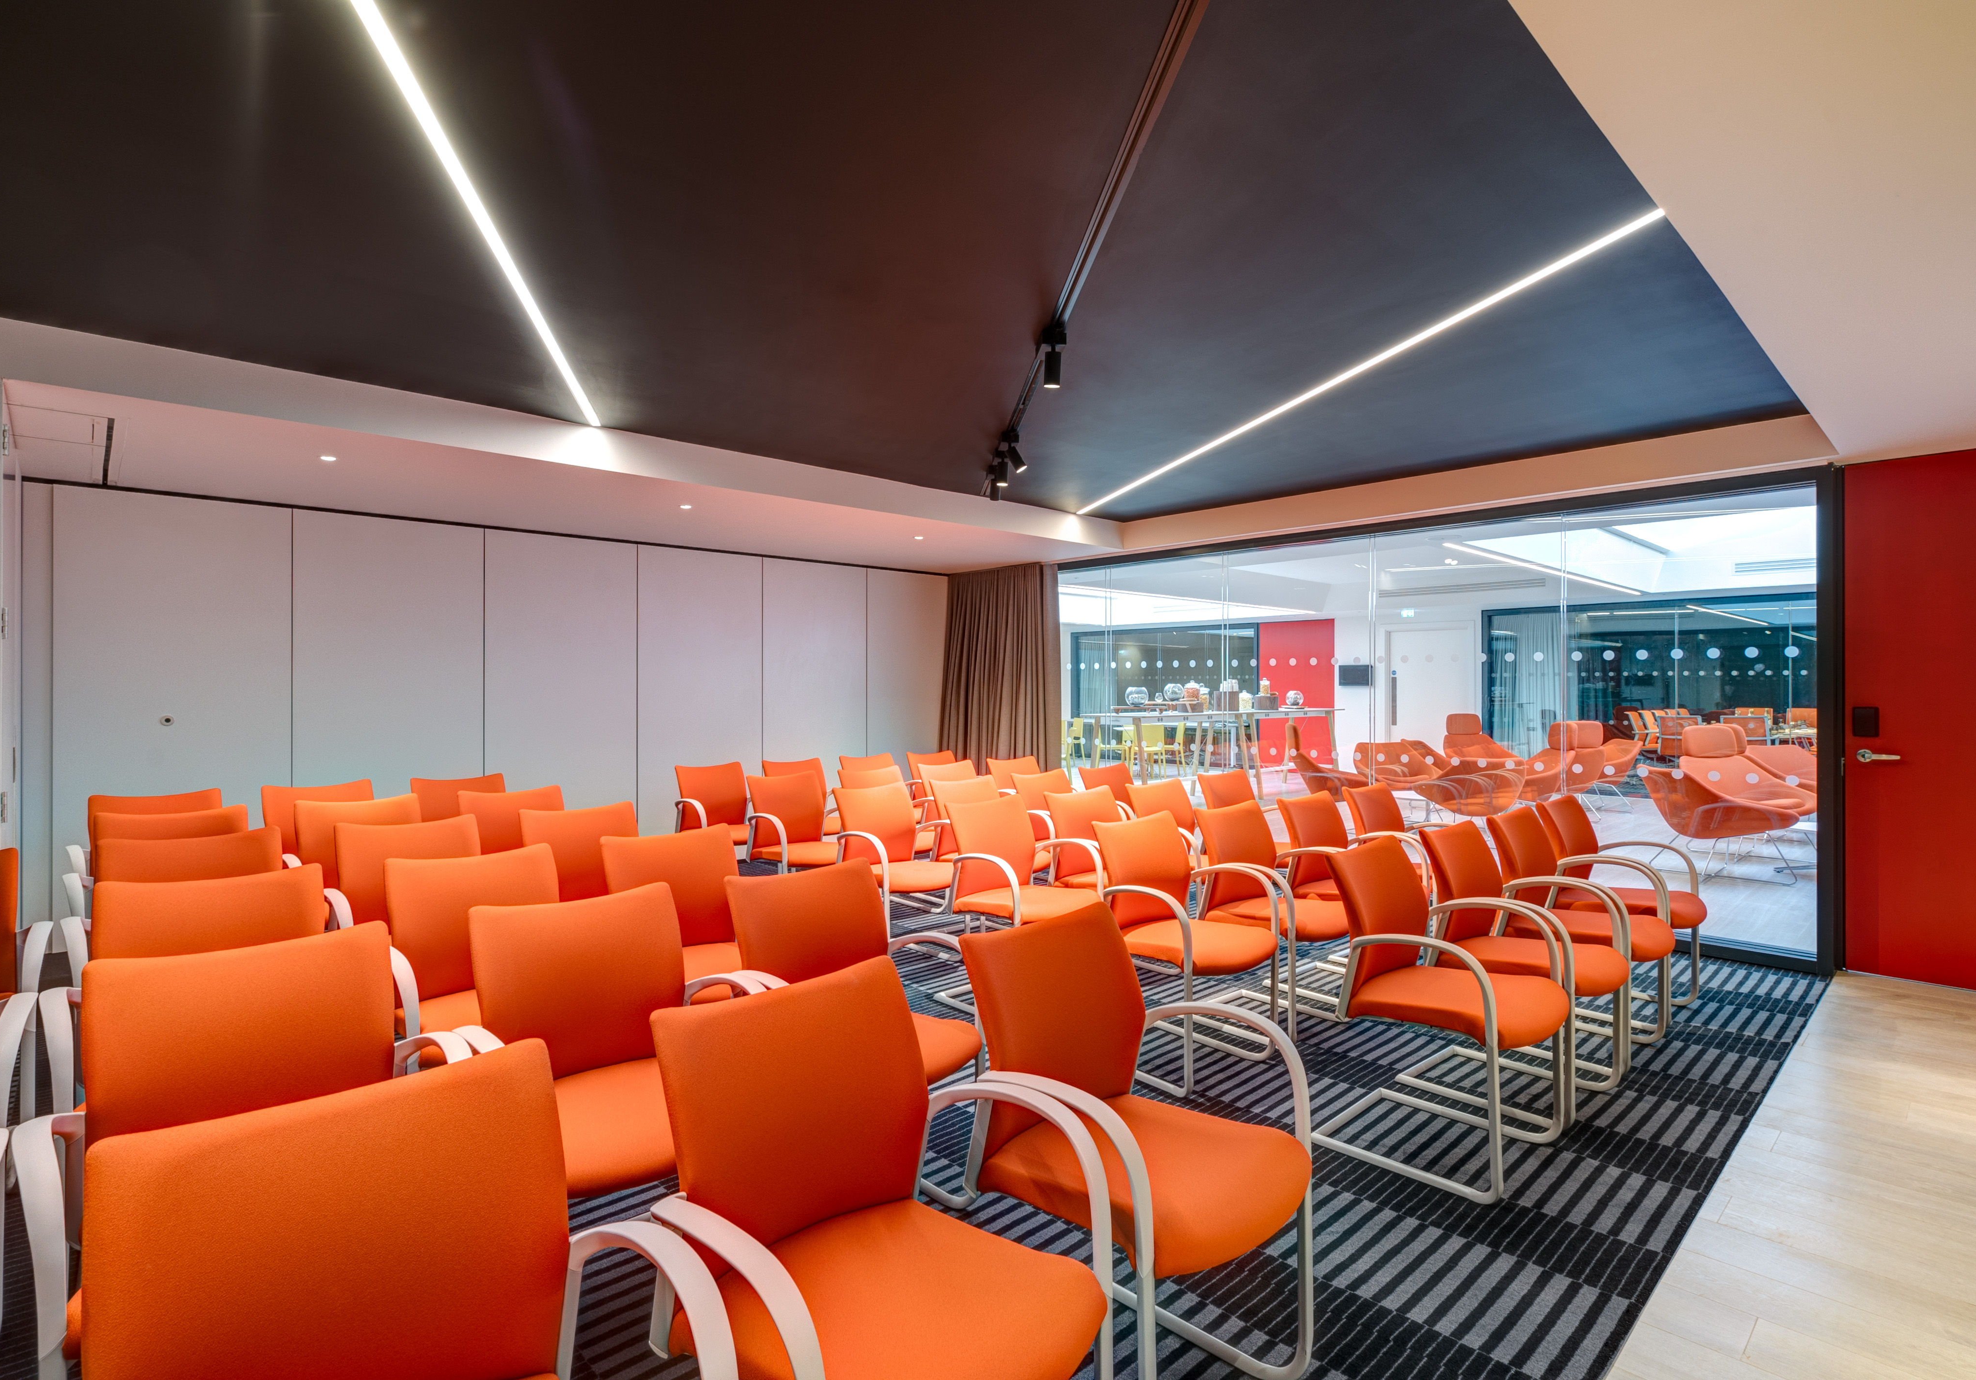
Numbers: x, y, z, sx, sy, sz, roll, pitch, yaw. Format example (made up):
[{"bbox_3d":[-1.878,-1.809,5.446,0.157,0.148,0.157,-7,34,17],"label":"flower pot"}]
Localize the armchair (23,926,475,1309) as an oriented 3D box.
[{"bbox_3d":[-1.285,0.921,1.625,0.575,0.860,0.620,0,0,-42],"label":"armchair"}]

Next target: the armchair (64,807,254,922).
[{"bbox_3d":[-3.035,0.898,3.434,0.592,0.870,0.575,0,1,-42],"label":"armchair"}]

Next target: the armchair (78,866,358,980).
[{"bbox_3d":[-1.799,0.887,2.149,0.579,0.848,0.585,0,0,-42],"label":"armchair"}]

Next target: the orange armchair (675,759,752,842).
[{"bbox_3d":[-1.569,0.887,5.511,0.592,0.870,0.575,0,1,-42],"label":"orange armchair"}]

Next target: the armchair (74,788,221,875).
[{"bbox_3d":[-3.569,0.883,3.950,0.579,0.848,0.585,0,0,-43],"label":"armchair"}]

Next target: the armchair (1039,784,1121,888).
[{"bbox_3d":[0.588,0.905,4.181,0.592,0.870,0.575,0,1,-42],"label":"armchair"}]

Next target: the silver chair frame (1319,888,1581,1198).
[{"bbox_3d":[1.339,1.020,2.738,0.592,0.667,0.548,0,1,-42],"label":"silver chair frame"}]

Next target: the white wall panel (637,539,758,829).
[{"bbox_3d":[-2.197,0.139,7.030,1.002,2.388,0.080,0,0,-42],"label":"white wall panel"}]

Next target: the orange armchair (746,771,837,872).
[{"bbox_3d":[-0.982,0.893,4.954,0.579,0.848,0.585,0,0,-43],"label":"orange armchair"}]

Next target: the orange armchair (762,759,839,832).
[{"bbox_3d":[-1.159,0.894,6.033,0.579,0.848,0.585,0,0,-43],"label":"orange armchair"}]

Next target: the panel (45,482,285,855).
[{"bbox_3d":[-4.418,0.148,5.025,0.977,2.388,0.080,0,0,-42],"label":"panel"}]

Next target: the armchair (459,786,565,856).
[{"bbox_3d":[-2.161,0.912,4.323,0.575,0.860,0.620,0,0,-42],"label":"armchair"}]

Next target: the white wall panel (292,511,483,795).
[{"bbox_3d":[-3.622,0.159,5.584,0.981,2.311,0.100,0,1,-42],"label":"white wall panel"}]

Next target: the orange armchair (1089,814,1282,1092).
[{"bbox_3d":[0.708,0.913,3.302,0.575,0.860,0.620,0,0,-42],"label":"orange armchair"}]

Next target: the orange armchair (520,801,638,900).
[{"bbox_3d":[-1.483,0.890,3.519,0.579,0.848,0.585,0,0,-43],"label":"orange armchair"}]

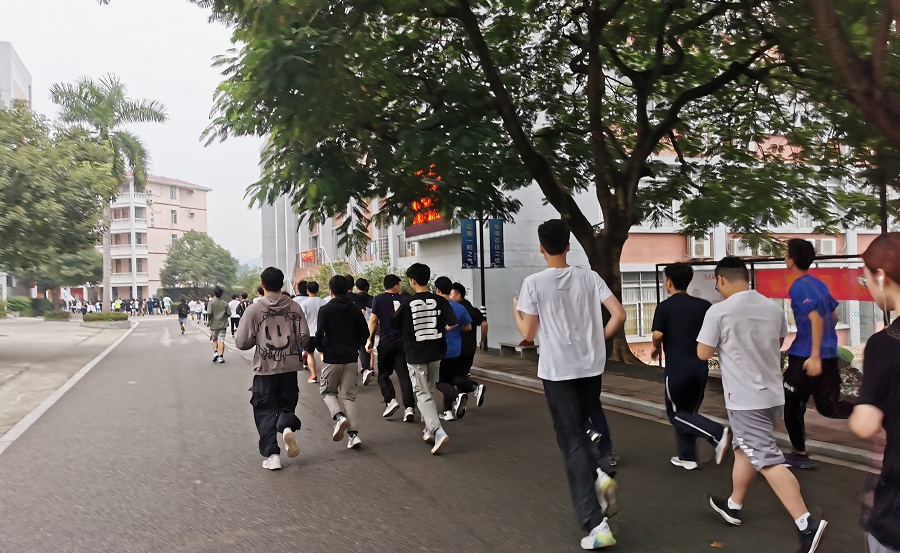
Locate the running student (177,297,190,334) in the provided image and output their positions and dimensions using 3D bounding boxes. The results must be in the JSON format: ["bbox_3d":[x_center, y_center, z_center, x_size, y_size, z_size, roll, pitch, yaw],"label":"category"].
[{"bbox_3d":[-11.655,1.696,30.700,0.550,1.700,0.600,-1,-2,-18],"label":"running student"}]

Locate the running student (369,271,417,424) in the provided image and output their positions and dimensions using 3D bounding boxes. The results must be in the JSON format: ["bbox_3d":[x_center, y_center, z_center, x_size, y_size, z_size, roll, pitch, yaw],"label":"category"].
[{"bbox_3d":[-0.679,0.818,8.150,0.560,1.690,0.650,-1,-2,-16],"label":"running student"}]

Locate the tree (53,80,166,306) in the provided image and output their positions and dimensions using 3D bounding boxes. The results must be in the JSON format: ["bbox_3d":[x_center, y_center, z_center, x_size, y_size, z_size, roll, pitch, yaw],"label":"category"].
[{"bbox_3d":[-20.675,-4.612,42.500,6.800,15.200,6.800,-1,-2,-22],"label":"tree"}]

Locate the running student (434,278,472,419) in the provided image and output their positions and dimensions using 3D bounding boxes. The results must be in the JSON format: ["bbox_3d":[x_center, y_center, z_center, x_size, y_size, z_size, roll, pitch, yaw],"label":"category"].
[{"bbox_3d":[0.040,0.812,8.050,0.520,1.660,0.780,-1,-2,-22],"label":"running student"}]

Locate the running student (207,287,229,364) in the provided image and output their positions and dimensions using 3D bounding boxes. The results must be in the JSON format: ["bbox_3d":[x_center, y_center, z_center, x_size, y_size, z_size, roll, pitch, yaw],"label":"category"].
[{"bbox_3d":[-5.299,1.131,16.000,0.520,1.720,0.550,-1,-2,-20],"label":"running student"}]

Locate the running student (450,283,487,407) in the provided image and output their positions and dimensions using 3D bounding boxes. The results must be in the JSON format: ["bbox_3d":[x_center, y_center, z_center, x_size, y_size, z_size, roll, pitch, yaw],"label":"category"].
[{"bbox_3d":[0.223,0.844,8.700,0.520,1.620,0.780,-1,-2,-20],"label":"running student"}]

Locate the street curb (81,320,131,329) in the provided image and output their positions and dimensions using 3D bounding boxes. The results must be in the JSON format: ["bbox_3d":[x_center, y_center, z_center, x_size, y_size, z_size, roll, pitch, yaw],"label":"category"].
[{"bbox_3d":[-20.581,2.898,42.000,2.900,0.360,2.600,-1,-2,-22],"label":"street curb"}]

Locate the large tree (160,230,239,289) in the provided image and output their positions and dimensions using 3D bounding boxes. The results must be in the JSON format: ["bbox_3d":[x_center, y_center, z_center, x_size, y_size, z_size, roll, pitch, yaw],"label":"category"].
[{"bbox_3d":[-28.547,-0.561,80.000,8.800,9.700,8.800,-1,-2,-22],"label":"large tree"}]

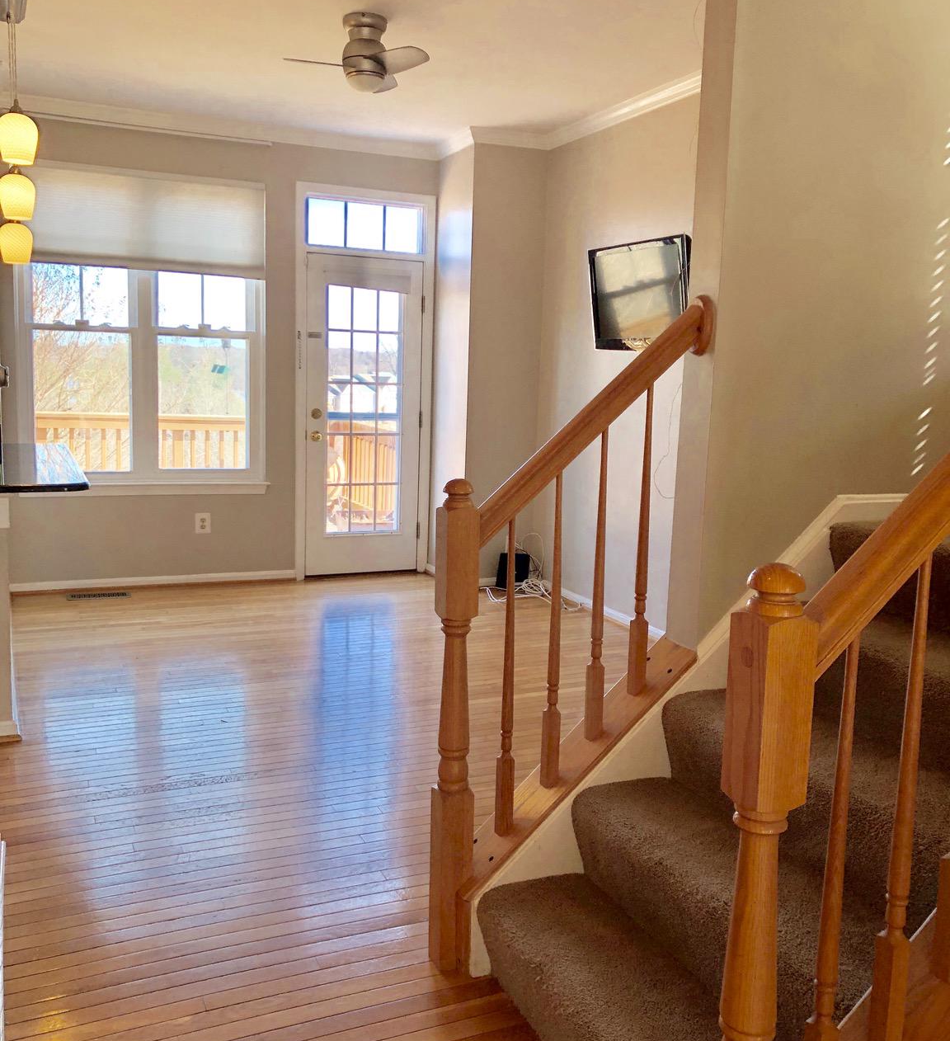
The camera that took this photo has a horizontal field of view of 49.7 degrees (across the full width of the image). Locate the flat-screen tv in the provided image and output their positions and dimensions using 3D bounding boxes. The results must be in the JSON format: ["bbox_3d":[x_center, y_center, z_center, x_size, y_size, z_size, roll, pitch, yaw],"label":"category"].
[{"bbox_3d":[0.845,-1.145,5.245,0.080,0.530,0.860,-10,12,-22],"label":"flat-screen tv"}]

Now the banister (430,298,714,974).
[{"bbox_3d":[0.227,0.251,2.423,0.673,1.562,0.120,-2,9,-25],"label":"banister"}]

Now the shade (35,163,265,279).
[{"bbox_3d":[-1.904,-1.720,5.896,1.415,0.563,0.060,-2,9,-25],"label":"shade"}]

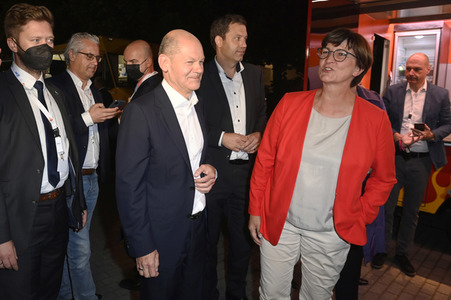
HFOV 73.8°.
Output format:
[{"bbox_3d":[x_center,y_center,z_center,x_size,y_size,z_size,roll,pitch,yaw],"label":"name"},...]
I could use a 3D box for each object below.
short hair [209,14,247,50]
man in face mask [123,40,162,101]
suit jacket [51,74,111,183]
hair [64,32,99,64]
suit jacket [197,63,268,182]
[{"bbox_3d":[0.018,-0.687,1.767,0.210,0.210,0.180,8,13,37],"label":"short hair"},{"bbox_3d":[-0.639,0.180,2.205,0.420,1.830,0.540,-9,13,-41],"label":"man in face mask"},{"bbox_3d":[-0.915,-0.144,1.884,0.380,0.750,0.500,7,12,34],"label":"suit jacket"},{"bbox_3d":[-0.868,-0.612,1.811,0.205,0.200,0.175,14,14,18],"label":"hair"},{"bbox_3d":[0.000,-0.151,1.862,0.580,0.790,0.360,-6,12,-29],"label":"suit jacket"}]

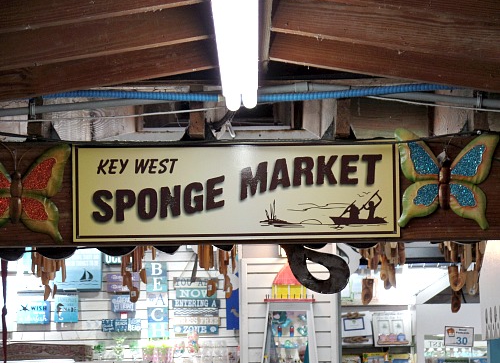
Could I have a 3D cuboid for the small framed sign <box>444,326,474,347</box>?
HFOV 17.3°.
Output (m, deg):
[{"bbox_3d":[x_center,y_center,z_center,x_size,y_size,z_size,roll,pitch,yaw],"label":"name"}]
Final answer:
[{"bbox_3d":[1.210,0.897,9.500,0.164,0.114,0.006,2,-6,-3],"label":"small framed sign"}]

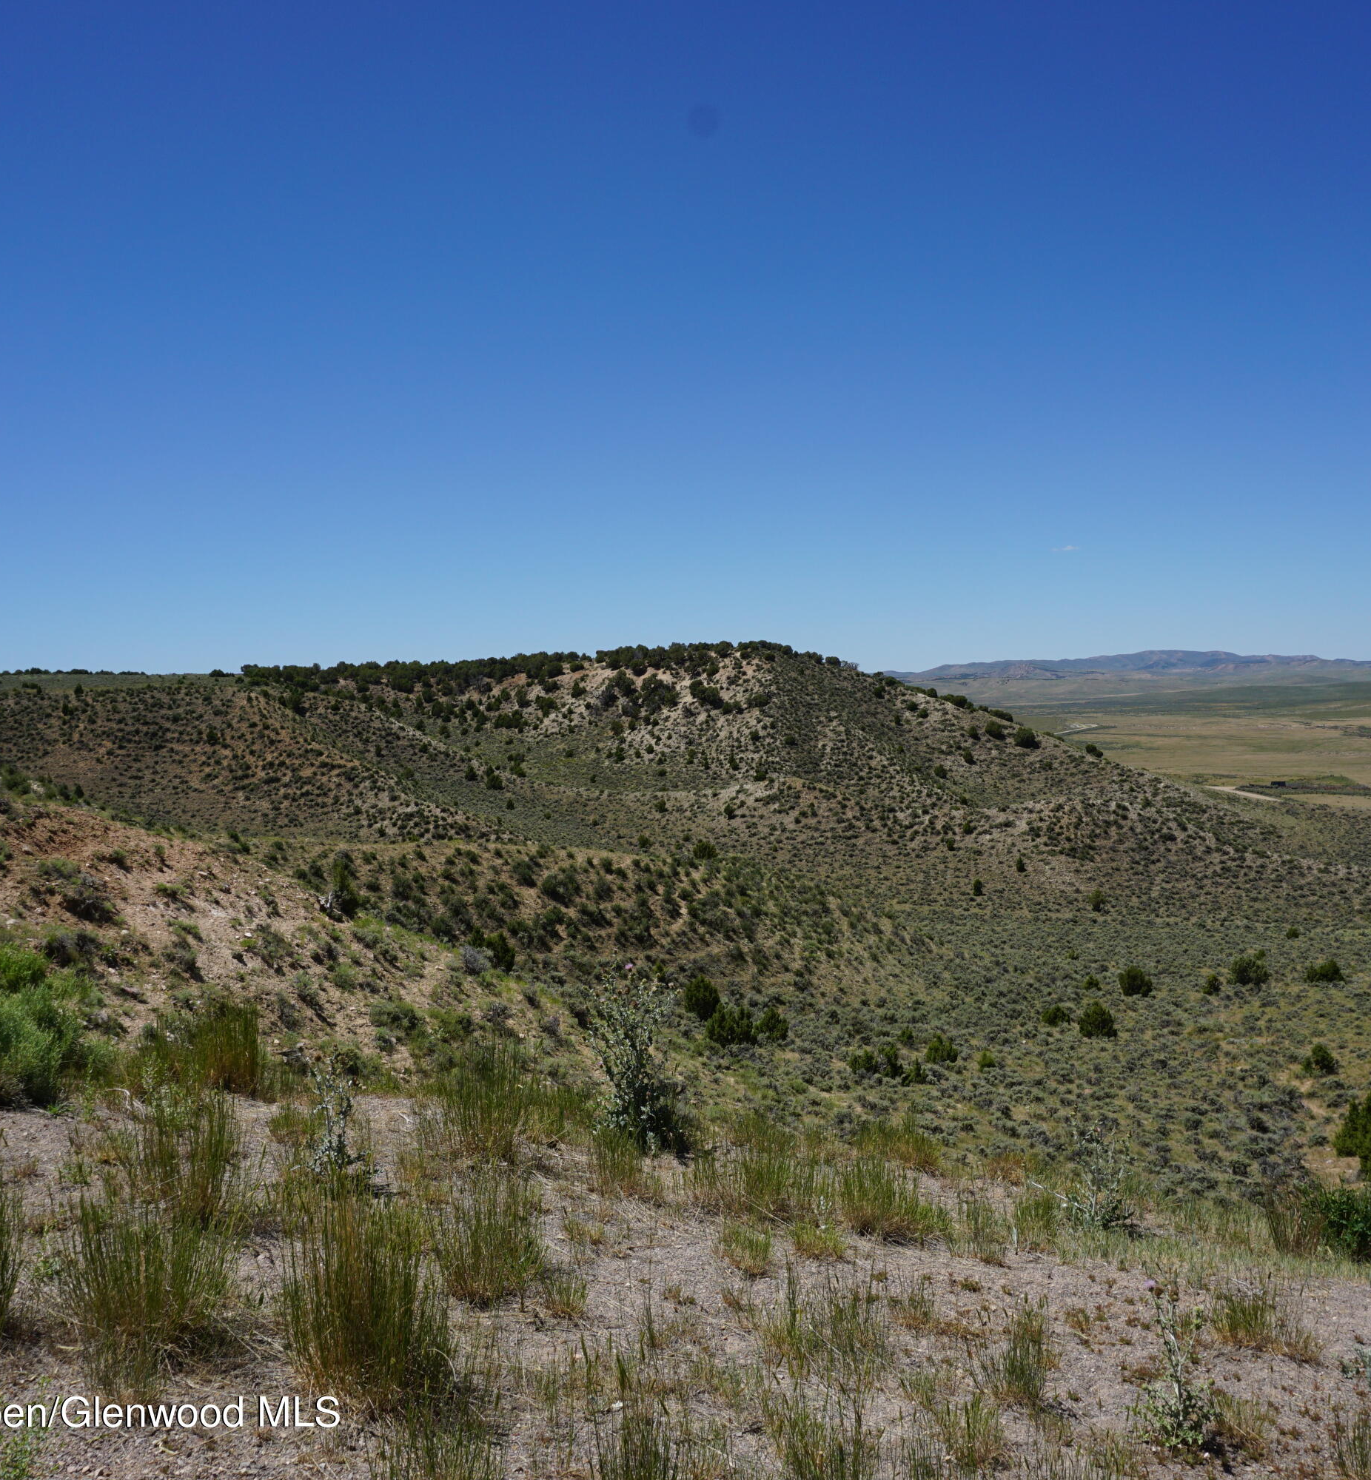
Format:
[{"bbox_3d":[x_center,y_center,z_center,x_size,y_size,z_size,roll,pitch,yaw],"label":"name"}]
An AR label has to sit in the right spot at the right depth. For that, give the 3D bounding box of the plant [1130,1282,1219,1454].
[{"bbox_3d":[1.124,1.445,3.400,0.203,0.365,0.183,1,3,19],"label":"plant"}]

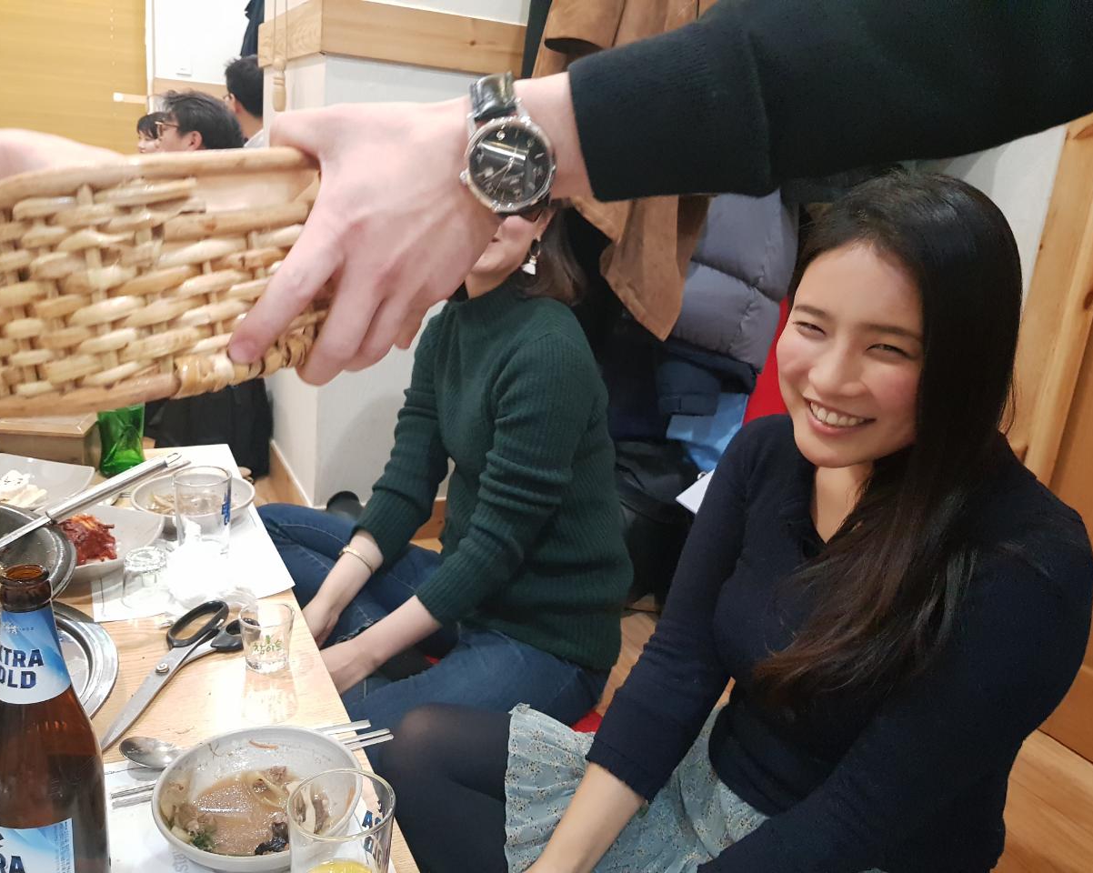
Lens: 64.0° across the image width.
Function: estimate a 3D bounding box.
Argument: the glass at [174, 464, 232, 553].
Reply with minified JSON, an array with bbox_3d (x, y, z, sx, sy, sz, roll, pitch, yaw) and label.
[{"bbox_3d":[-0.433,0.093,1.104,0.069,0.094,0.069,-3,19,-27],"label":"glass"}]

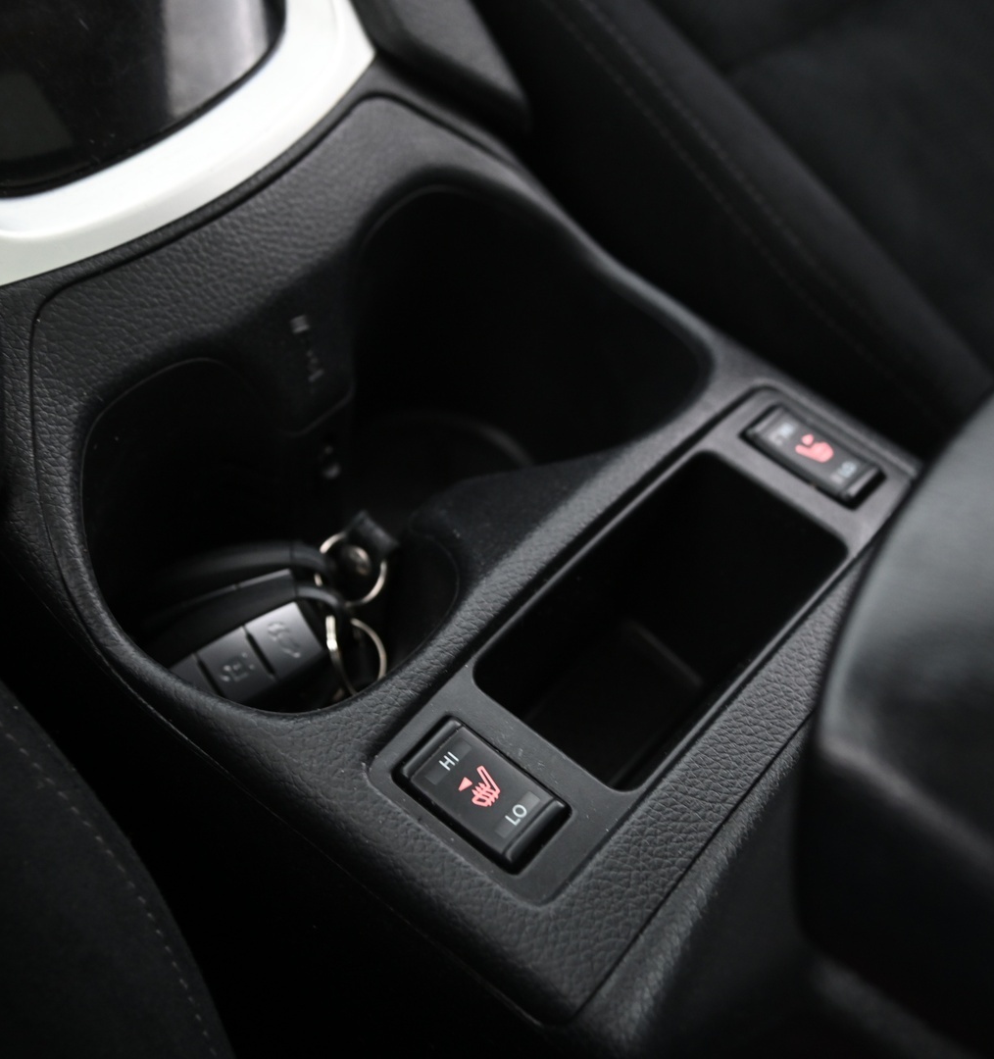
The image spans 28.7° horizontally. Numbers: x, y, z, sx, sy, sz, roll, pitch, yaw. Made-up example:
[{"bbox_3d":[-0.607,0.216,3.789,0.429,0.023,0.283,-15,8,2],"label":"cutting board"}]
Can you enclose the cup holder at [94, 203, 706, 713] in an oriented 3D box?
[{"bbox_3d":[-0.035,-0.004,0.545,0.106,0.074,0.198,35,50,17],"label":"cup holder"}]

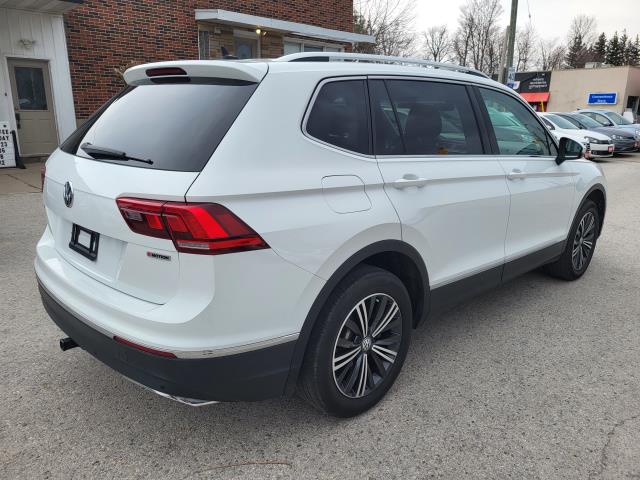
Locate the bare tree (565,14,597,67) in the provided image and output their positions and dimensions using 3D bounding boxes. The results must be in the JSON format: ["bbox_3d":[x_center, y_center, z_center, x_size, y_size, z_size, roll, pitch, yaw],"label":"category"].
[{"bbox_3d":[26.812,-17.467,50.962,4.300,11.880,4.300,7,16,26],"label":"bare tree"}]

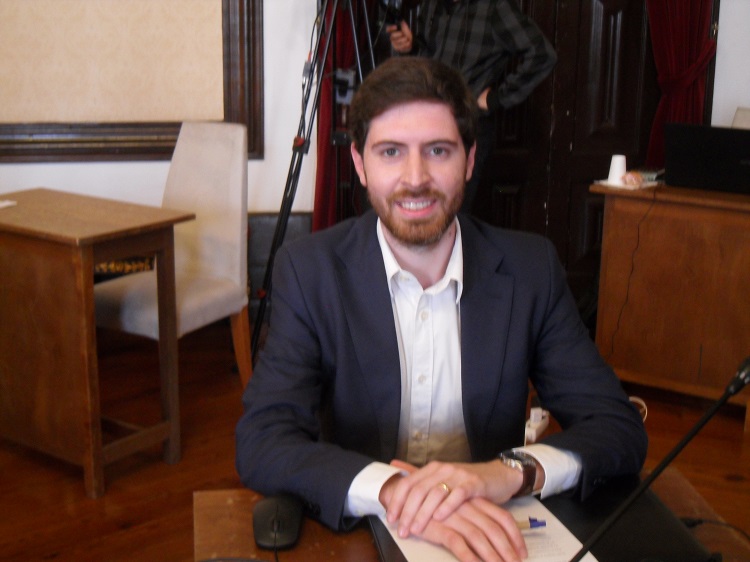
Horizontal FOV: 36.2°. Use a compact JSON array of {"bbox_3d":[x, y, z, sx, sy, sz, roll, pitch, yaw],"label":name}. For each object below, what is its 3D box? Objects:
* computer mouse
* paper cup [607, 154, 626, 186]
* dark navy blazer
[{"bbox_3d":[-0.121,0.294,1.427,0.062,0.037,0.106,0,14,-3],"label":"computer mouse"},{"bbox_3d":[0.842,-0.384,3.981,0.070,0.100,0.070,1,14,0],"label":"paper cup"},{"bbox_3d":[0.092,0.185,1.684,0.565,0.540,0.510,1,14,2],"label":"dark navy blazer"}]

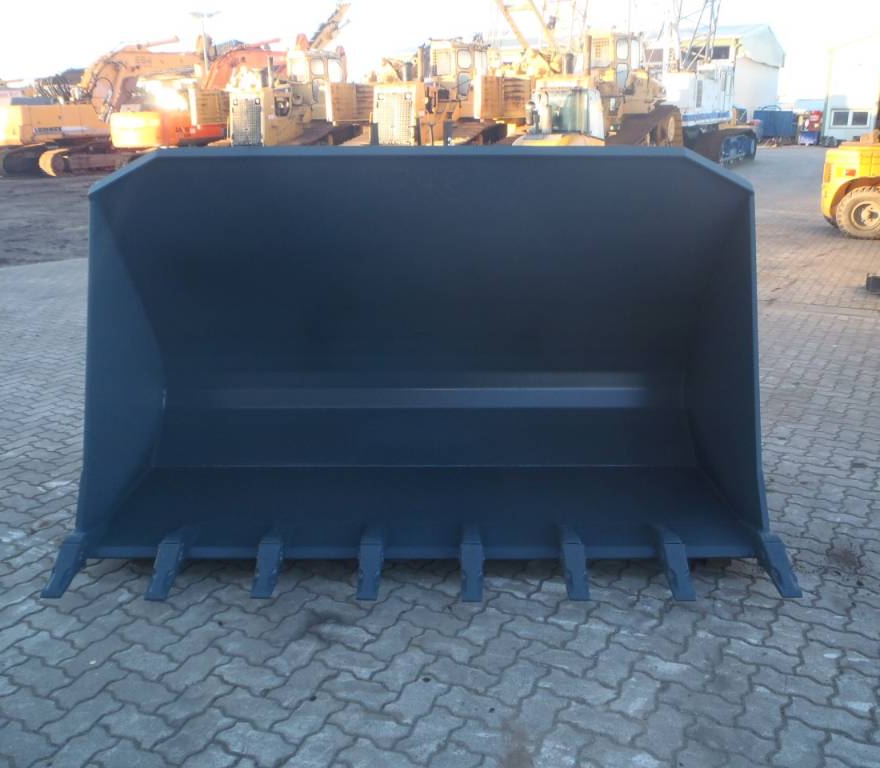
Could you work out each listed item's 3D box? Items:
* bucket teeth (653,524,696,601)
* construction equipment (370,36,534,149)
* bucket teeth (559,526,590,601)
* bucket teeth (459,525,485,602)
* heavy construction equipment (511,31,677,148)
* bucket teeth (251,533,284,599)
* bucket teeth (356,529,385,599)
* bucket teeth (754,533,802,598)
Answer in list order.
[{"bbox_3d":[0.876,0.664,3.098,0.086,0.112,0.345,0,33,0],"label":"bucket teeth"},{"bbox_3d":[0.127,-6.512,21.017,2.900,3.800,4.800,7,18,24],"label":"construction equipment"},{"bbox_3d":[0.499,0.665,3.102,0.086,0.112,0.345,0,33,0],"label":"bucket teeth"},{"bbox_3d":[0.115,0.668,3.099,0.086,0.112,0.345,0,33,0],"label":"bucket teeth"},{"bbox_3d":[3.840,-7.128,21.412,3.400,3.700,5.000,10,20,29],"label":"heavy construction equipment"},{"bbox_3d":[-0.646,0.663,3.130,0.086,0.112,0.345,0,33,0],"label":"bucket teeth"},{"bbox_3d":[-0.263,0.666,3.114,0.086,0.112,0.345,0,33,0],"label":"bucket teeth"},{"bbox_3d":[1.264,0.657,3.113,0.086,0.112,0.345,0,33,0],"label":"bucket teeth"}]

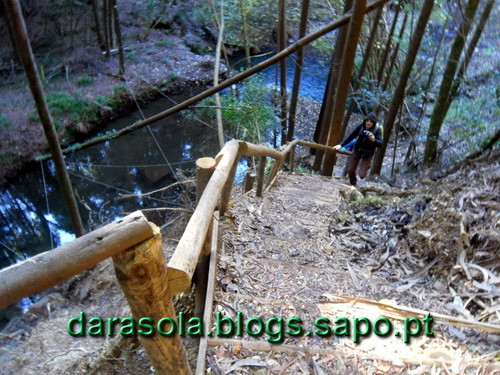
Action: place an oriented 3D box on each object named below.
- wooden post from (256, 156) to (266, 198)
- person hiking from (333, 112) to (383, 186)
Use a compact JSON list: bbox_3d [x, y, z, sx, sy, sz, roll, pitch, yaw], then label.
[{"bbox_3d":[0.145,-0.130,5.000,0.075,0.620,0.075,3,37,-2],"label":"wooden post"},{"bbox_3d":[1.860,-0.655,7.000,0.800,1.530,0.580,14,39,16],"label":"person hiking"}]

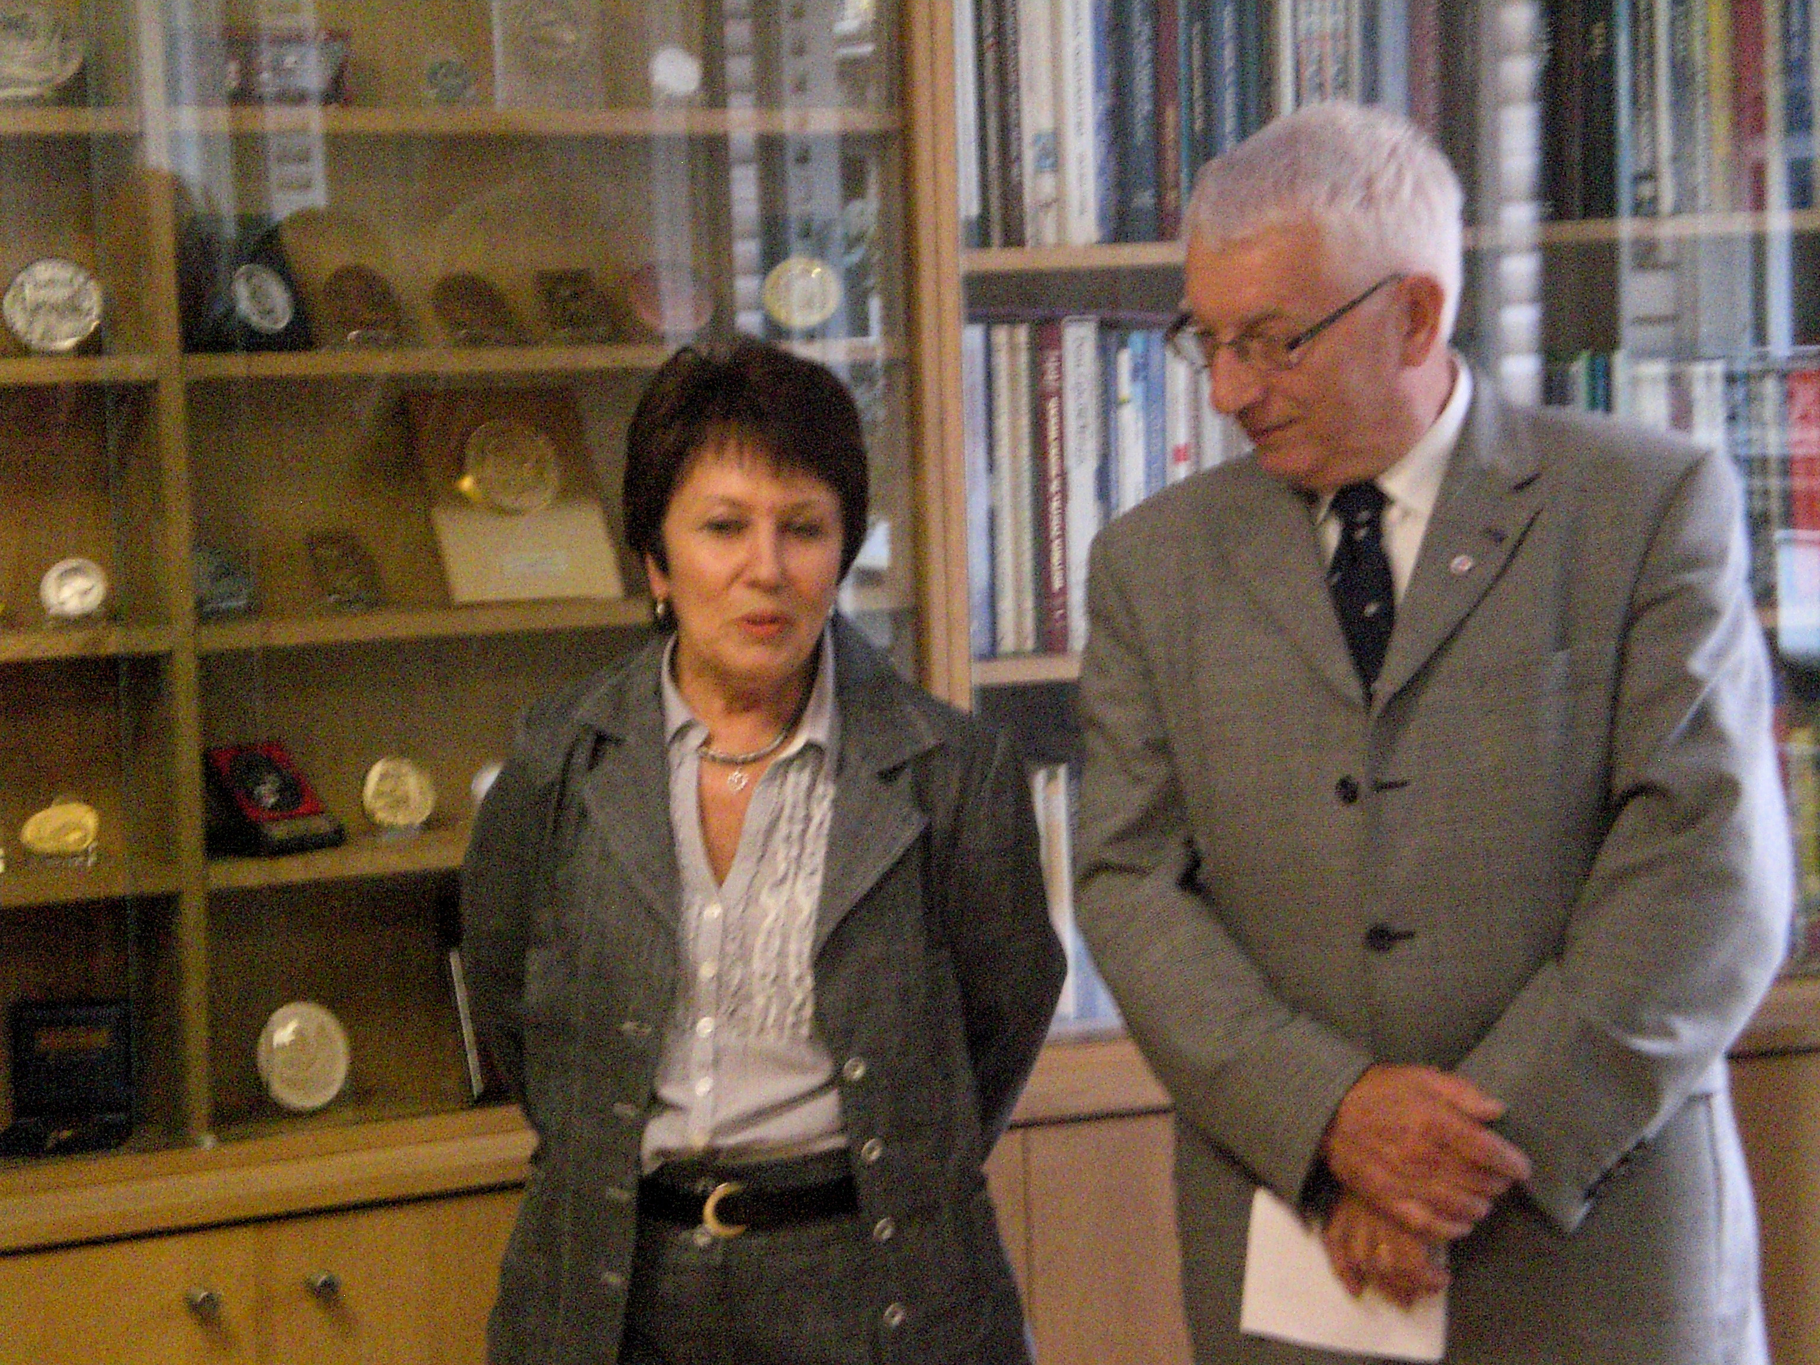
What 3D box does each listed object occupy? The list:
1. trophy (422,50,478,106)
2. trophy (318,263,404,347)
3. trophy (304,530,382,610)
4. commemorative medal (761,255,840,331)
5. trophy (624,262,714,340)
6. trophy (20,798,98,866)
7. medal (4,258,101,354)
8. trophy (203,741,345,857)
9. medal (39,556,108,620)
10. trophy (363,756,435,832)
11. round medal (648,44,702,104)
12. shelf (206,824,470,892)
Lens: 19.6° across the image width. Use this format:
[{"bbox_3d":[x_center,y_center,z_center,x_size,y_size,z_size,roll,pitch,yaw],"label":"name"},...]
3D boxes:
[{"bbox_3d":[-0.395,-0.520,4.519,0.048,0.050,0.018,-3,-10,-20],"label":"trophy"},{"bbox_3d":[-0.470,-0.324,4.495,0.074,0.076,0.025,-4,-19,-27],"label":"trophy"},{"bbox_3d":[-0.484,-0.095,4.494,0.056,0.074,0.025,-4,-19,-28],"label":"trophy"},{"bbox_3d":[-0.097,-0.346,4.674,0.068,0.066,0.020,-2,-13,-6],"label":"commemorative medal"},{"bbox_3d":[-0.212,-0.336,4.627,0.077,0.072,0.022,-3,-17,-20],"label":"trophy"},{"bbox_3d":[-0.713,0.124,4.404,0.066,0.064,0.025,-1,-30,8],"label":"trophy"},{"bbox_3d":[-0.711,-0.312,4.361,0.082,0.081,0.022,-2,-15,-6],"label":"medal"},{"bbox_3d":[-0.538,0.098,4.458,0.090,0.088,0.082,3,7,44],"label":"trophy"},{"bbox_3d":[-0.698,-0.079,4.385,0.056,0.058,0.020,-1,-20,0],"label":"medal"},{"bbox_3d":[-0.439,0.095,4.520,0.065,0.065,0.020,-4,-19,-27],"label":"trophy"},{"bbox_3d":[-0.207,-0.533,4.615,0.046,0.050,0.018,-2,-10,-12],"label":"round medal"},{"bbox_3d":[-0.349,0.134,4.631,0.655,0.020,0.250,-4,6,-27],"label":"shelf"}]

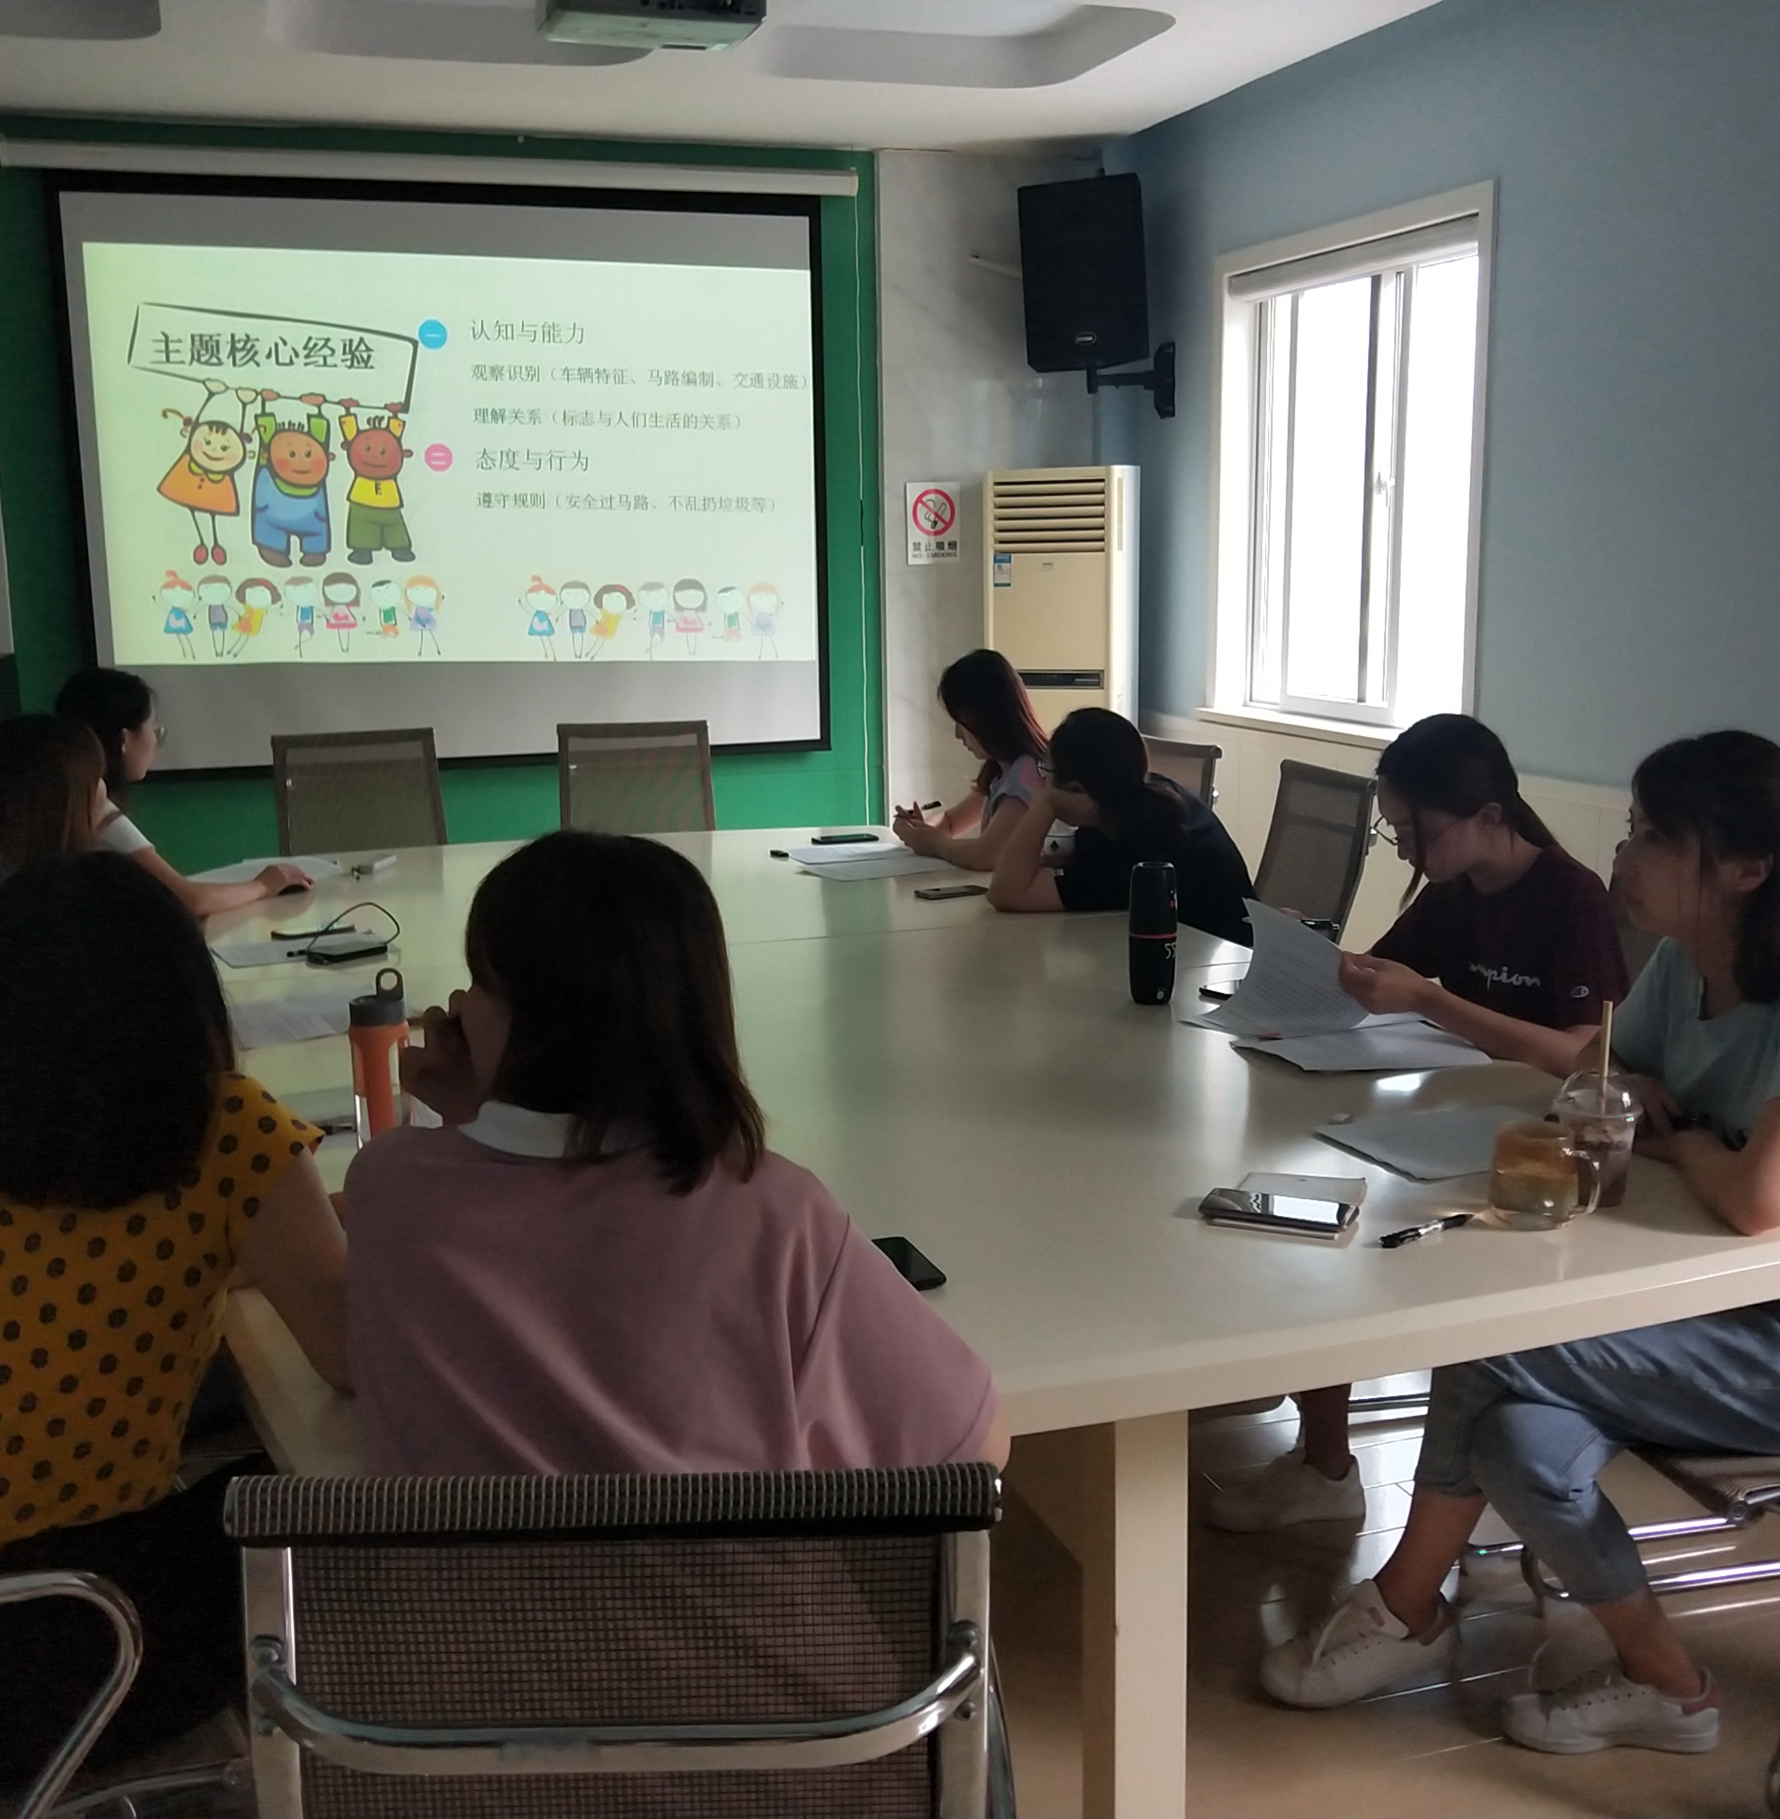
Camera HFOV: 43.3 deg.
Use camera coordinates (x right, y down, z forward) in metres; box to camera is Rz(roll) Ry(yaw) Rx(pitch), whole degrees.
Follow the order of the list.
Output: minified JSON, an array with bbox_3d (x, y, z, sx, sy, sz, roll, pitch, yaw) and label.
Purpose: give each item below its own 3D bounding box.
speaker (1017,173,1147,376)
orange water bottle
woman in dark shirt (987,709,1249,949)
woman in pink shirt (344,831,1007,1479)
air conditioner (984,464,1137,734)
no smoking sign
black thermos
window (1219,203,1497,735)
[{"bbox_3d":[0.694,-2.115,7.460,0.400,0.590,0.340,2,16,19],"label":"speaker"},{"bbox_3d":[-0.610,0.190,2.657,0.071,0.236,0.071,-2,9,-2],"label":"orange water bottle"},{"bbox_3d":[0.483,0.155,4.554,0.720,1.160,0.500,-3,9,-8],"label":"woman in dark shirt"},{"bbox_3d":[-0.145,0.565,1.785,0.520,1.250,0.720,-2,9,-5],"label":"woman in pink shirt"},{"bbox_3d":[0.623,-0.682,7.942,0.480,1.740,0.290,3,10,25],"label":"air conditioner"},{"bbox_3d":[0.156,-1.366,7.945,0.200,0.287,0.010,-5,10,-22],"label":"no smoking sign"},{"bbox_3d":[0.416,0.035,3.533,0.073,0.221,0.073,-2,9,-2],"label":"black thermos"},{"bbox_3d":[1.386,-1.306,6.792,0.150,1.490,1.500,-5,10,-22],"label":"window"}]

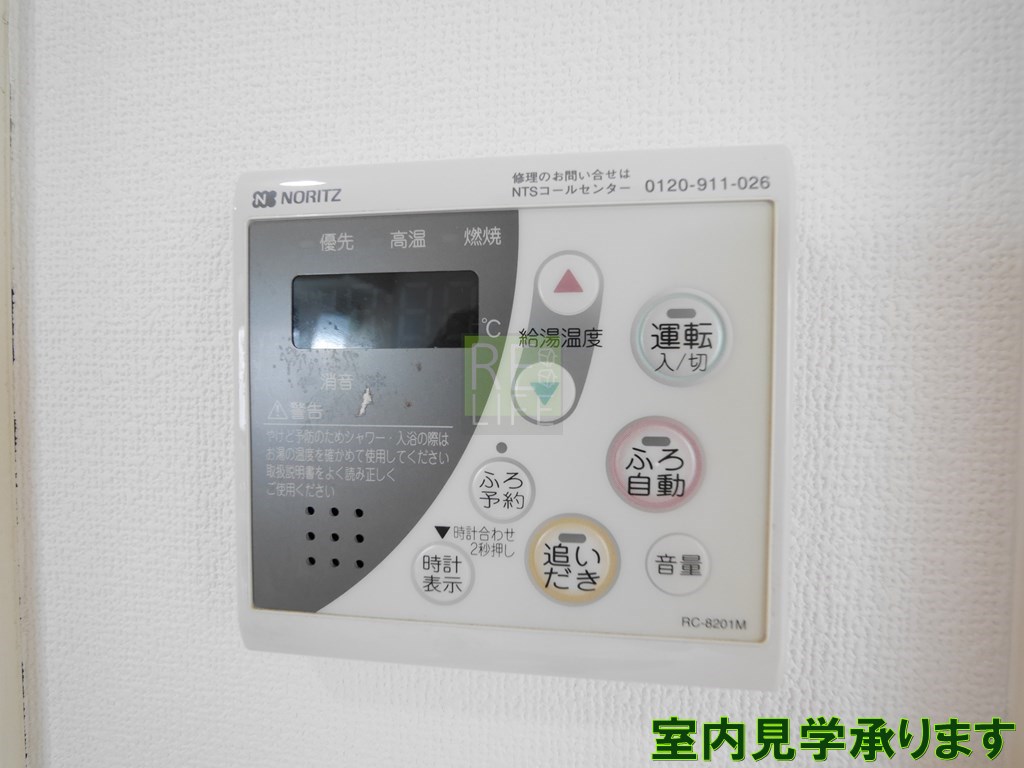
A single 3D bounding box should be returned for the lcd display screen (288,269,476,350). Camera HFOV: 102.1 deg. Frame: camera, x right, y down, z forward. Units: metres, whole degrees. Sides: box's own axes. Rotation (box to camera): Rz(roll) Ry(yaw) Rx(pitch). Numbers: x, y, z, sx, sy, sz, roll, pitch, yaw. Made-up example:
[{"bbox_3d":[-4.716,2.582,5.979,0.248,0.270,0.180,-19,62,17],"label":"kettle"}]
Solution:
[{"bbox_3d":[-0.031,-0.018,0.102,0.047,0.018,0.004,0,1,6],"label":"lcd display screen"}]

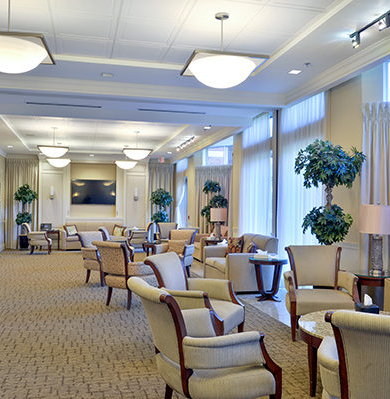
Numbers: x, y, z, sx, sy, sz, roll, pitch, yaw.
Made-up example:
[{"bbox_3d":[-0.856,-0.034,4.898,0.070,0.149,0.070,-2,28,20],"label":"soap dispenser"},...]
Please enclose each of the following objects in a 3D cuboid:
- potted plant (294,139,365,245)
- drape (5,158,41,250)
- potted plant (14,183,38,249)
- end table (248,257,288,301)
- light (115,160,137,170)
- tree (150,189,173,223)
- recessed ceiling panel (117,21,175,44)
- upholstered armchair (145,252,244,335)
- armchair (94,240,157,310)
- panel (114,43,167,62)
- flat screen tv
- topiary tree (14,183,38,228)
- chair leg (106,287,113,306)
[{"bbox_3d":[1.602,0.376,5.119,0.780,2.120,0.760,0,-1,0],"label":"potted plant"},{"bbox_3d":[-5.571,0.140,14.009,1.028,2.953,0.151,0,-1,-15],"label":"drape"},{"bbox_3d":[-5.315,0.564,13.609,0.686,2.059,0.686,0,-1,-15],"label":"potted plant"},{"bbox_3d":[1.069,1.158,6.290,0.620,0.574,0.620,0,-1,0],"label":"end table"},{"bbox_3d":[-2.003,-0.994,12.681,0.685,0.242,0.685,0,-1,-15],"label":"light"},{"bbox_3d":[-1.127,0.618,14.706,0.726,1.993,0.726,0,-1,-15],"label":"tree"},{"bbox_3d":[-0.495,-1.715,4.448,0.580,0.040,0.580,0,-1,-14],"label":"recessed ceiling panel"},{"bbox_3d":[-0.003,0.967,3.979,0.779,0.865,0.660,0,-1,23],"label":"upholstered armchair"},{"bbox_3d":[-0.900,1.004,5.876,0.655,0.857,0.716,-1,-2,39],"label":"armchair"},{"bbox_3d":[-0.655,-1.738,5.117,0.605,0.030,0.564,0,-1,-15],"label":"panel"},{"bbox_3d":[-3.208,-0.234,13.807,1.360,0.780,0.060,0,-1,-14],"label":"flat screen tv"},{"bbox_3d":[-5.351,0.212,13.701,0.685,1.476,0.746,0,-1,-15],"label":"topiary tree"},{"bbox_3d":[-1.156,1.302,5.851,0.050,0.267,0.091,-1,-2,39],"label":"chair leg"}]

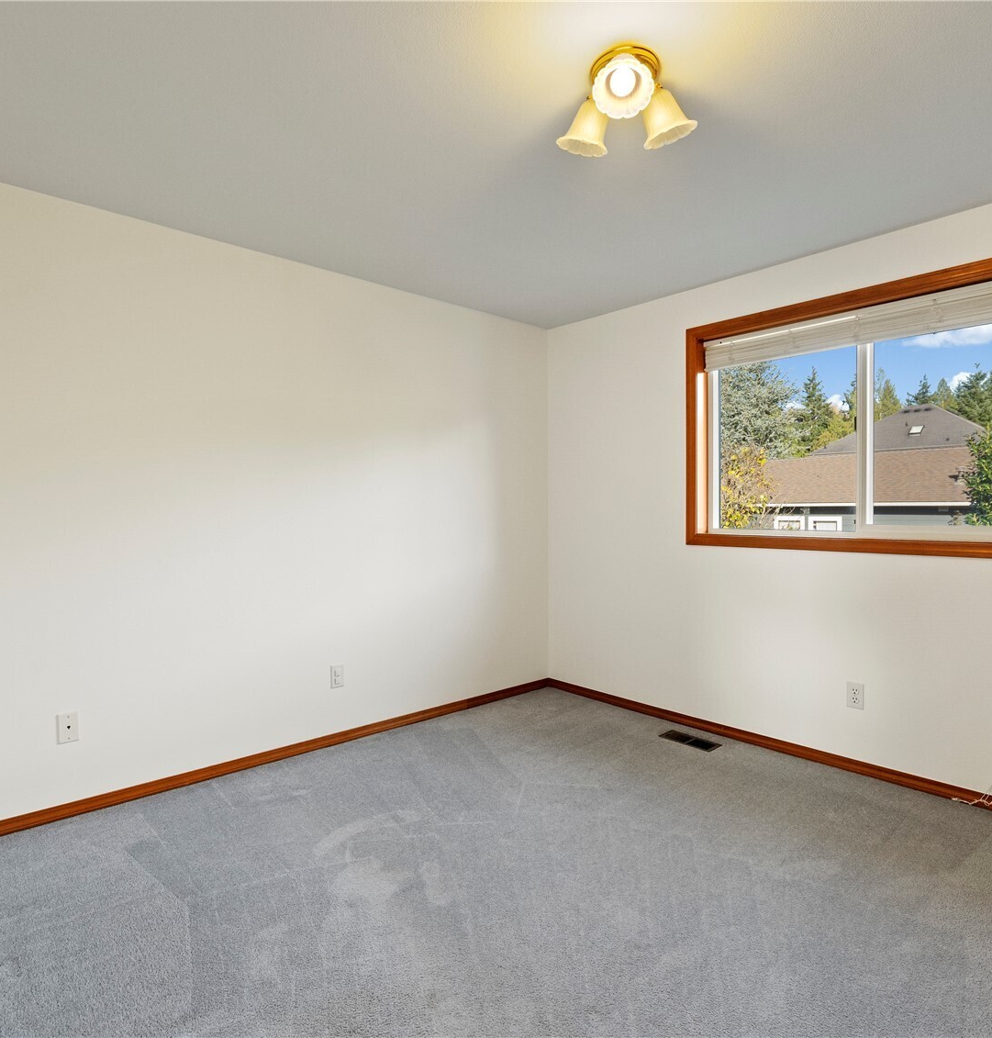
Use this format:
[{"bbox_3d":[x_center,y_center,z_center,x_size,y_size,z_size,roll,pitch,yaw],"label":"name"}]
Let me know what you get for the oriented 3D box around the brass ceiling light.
[{"bbox_3d":[0.352,-1.160,1.655,0.395,0.195,0.370,0,1,13],"label":"brass ceiling light"}]

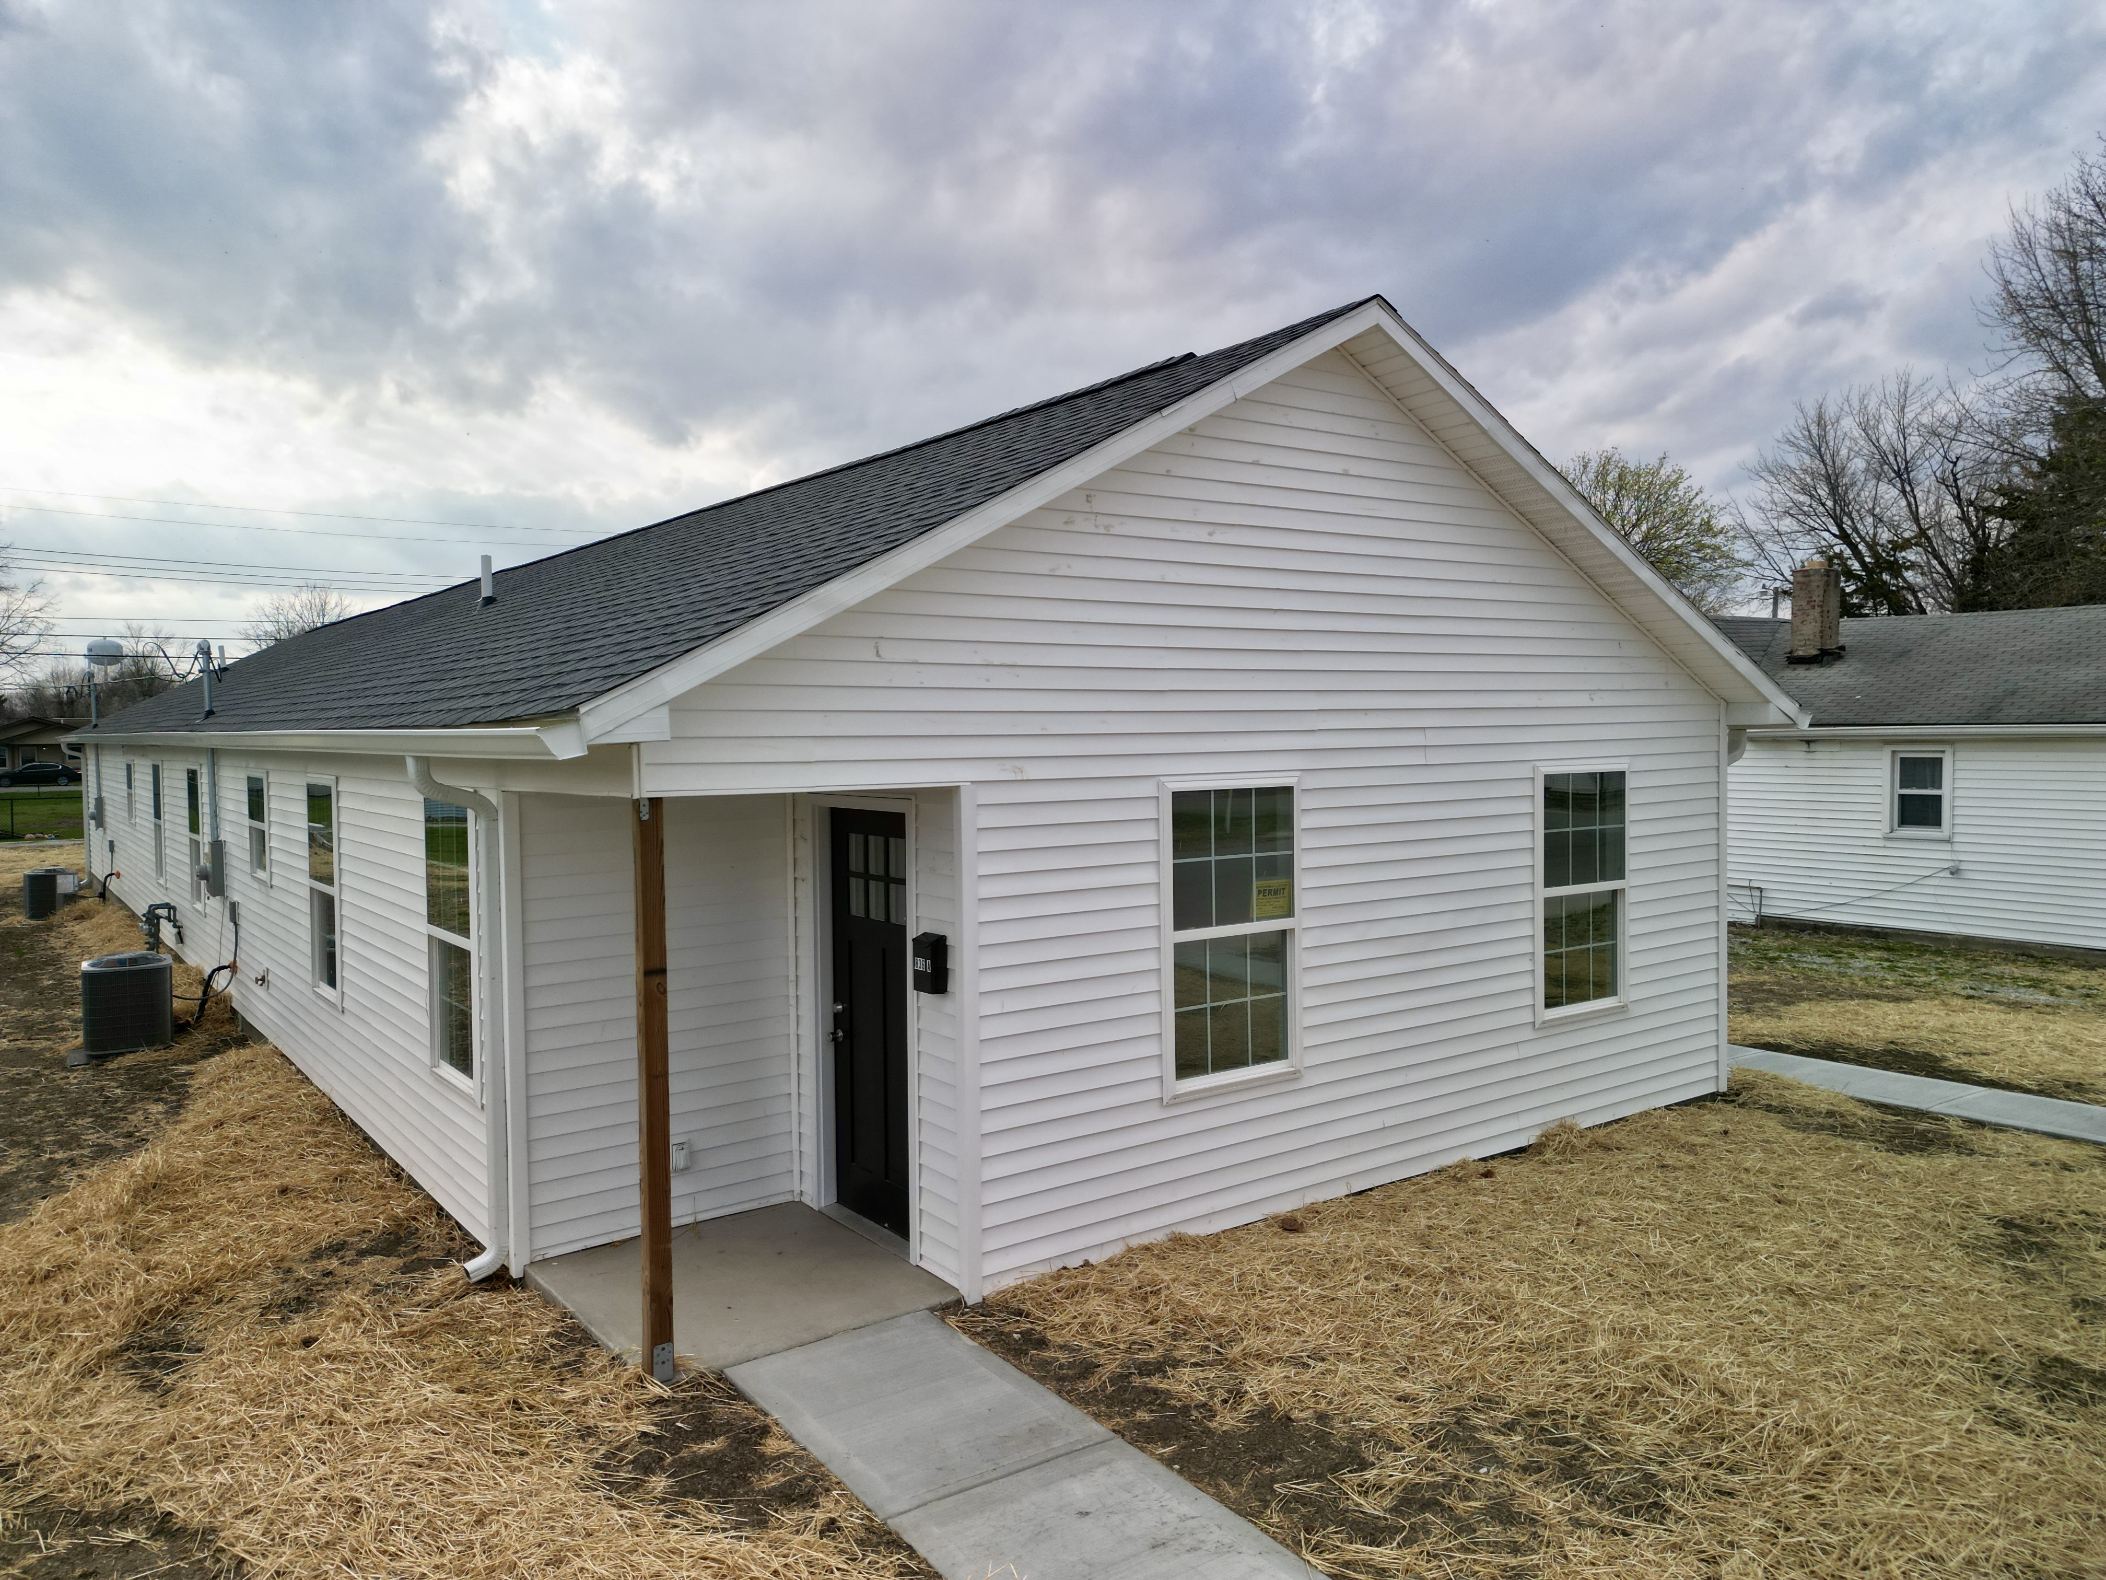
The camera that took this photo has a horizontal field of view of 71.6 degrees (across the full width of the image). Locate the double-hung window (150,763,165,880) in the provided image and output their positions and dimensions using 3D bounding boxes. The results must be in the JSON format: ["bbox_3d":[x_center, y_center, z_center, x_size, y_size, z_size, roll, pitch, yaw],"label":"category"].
[{"bbox_3d":[-11.061,0.438,18.062,0.090,1.530,0.940,-2,3,-36],"label":"double-hung window"}]

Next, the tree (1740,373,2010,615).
[{"bbox_3d":[22.594,-5.360,40.242,6.800,12.142,6.800,1,3,29],"label":"tree"}]

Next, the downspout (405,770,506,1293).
[{"bbox_3d":[-2.702,1.023,6.631,0.370,2.420,0.090,-2,3,-36],"label":"downspout"}]

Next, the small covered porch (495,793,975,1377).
[{"bbox_3d":[-1.411,1.083,6.457,1.500,2.200,1.580,-2,3,-36],"label":"small covered porch"}]

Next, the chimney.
[{"bbox_3d":[10.497,-2.446,20.100,0.500,1.380,0.450,-2,3,-36],"label":"chimney"}]

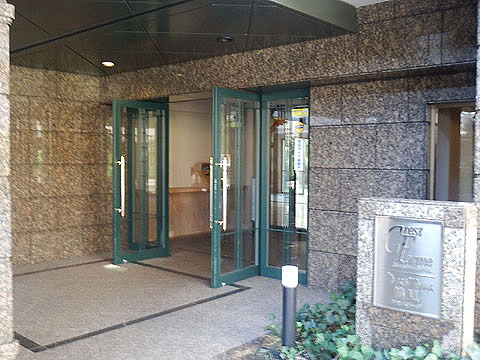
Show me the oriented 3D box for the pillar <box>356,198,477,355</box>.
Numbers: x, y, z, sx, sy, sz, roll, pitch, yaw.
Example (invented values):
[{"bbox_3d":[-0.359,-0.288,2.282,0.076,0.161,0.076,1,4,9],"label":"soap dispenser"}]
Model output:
[{"bbox_3d":[1.405,0.730,4.132,0.853,1.101,0.275,2,3,41],"label":"pillar"}]

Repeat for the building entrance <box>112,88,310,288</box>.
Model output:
[{"bbox_3d":[-0.612,0.042,6.555,3.190,2.248,0.899,2,3,41],"label":"building entrance"}]

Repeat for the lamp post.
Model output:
[{"bbox_3d":[0.383,0.966,3.971,0.123,0.636,0.123,0,2,0],"label":"lamp post"}]

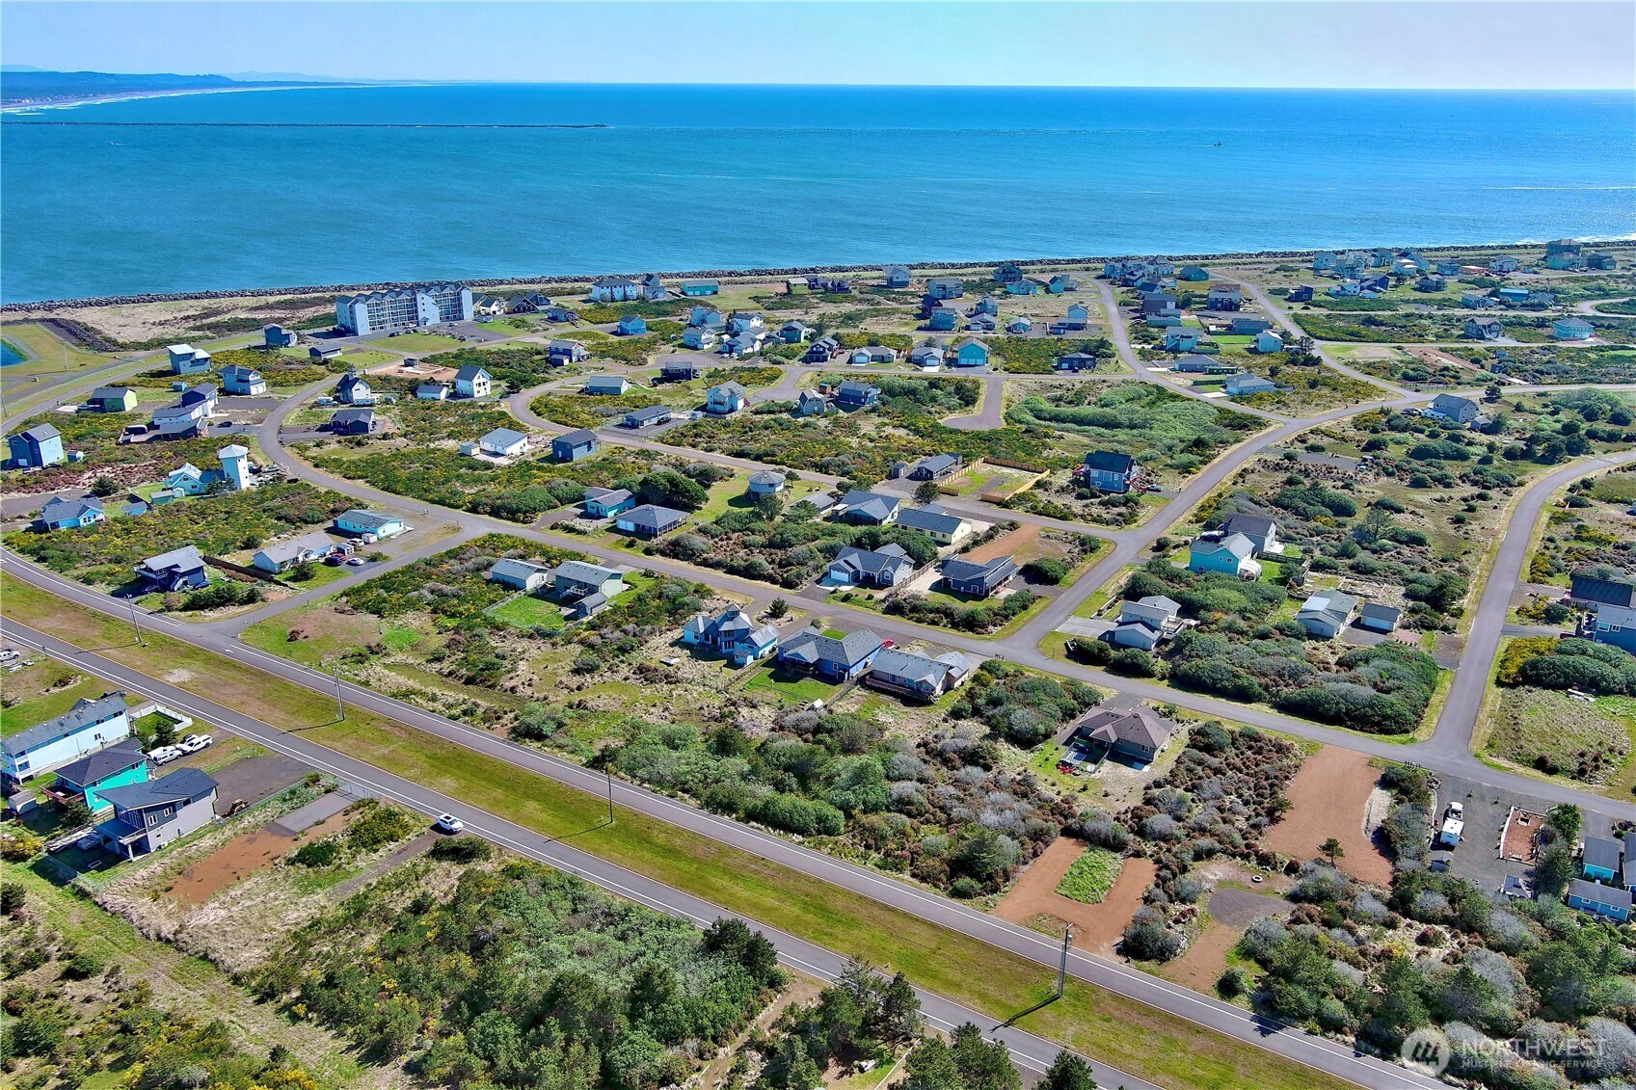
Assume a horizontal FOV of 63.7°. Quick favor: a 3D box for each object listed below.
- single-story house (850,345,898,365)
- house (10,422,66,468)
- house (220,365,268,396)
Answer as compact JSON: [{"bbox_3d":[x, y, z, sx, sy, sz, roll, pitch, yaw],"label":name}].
[{"bbox_3d":[23.630,-78.870,544.410,17.400,5.300,14.000,3,20,7],"label":"single-story house"},{"bbox_3d":[-240.410,-30.400,405.180,11.100,10.200,10.500,3,20,7],"label":"house"},{"bbox_3d":[-217.720,-62.350,498.690,16.000,8.200,7.700,10,22,24],"label":"house"}]

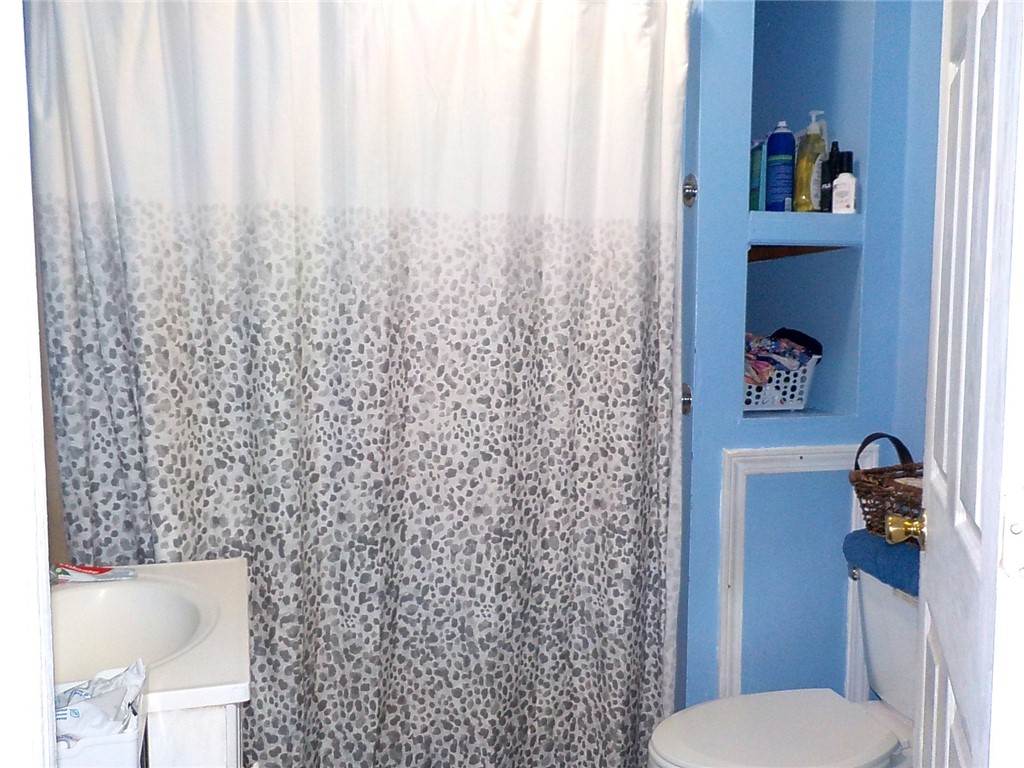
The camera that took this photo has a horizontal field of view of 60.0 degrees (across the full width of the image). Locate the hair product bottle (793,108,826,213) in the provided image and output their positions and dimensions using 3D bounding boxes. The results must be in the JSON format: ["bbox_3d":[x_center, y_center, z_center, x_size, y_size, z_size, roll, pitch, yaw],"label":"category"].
[{"bbox_3d":[0.700,-0.517,2.089,0.066,0.243,0.053,-3,6,-32],"label":"hair product bottle"}]

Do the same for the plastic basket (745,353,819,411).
[{"bbox_3d":[0.625,-0.012,2.312,0.252,0.136,0.230,-1,5,-10],"label":"plastic basket"}]

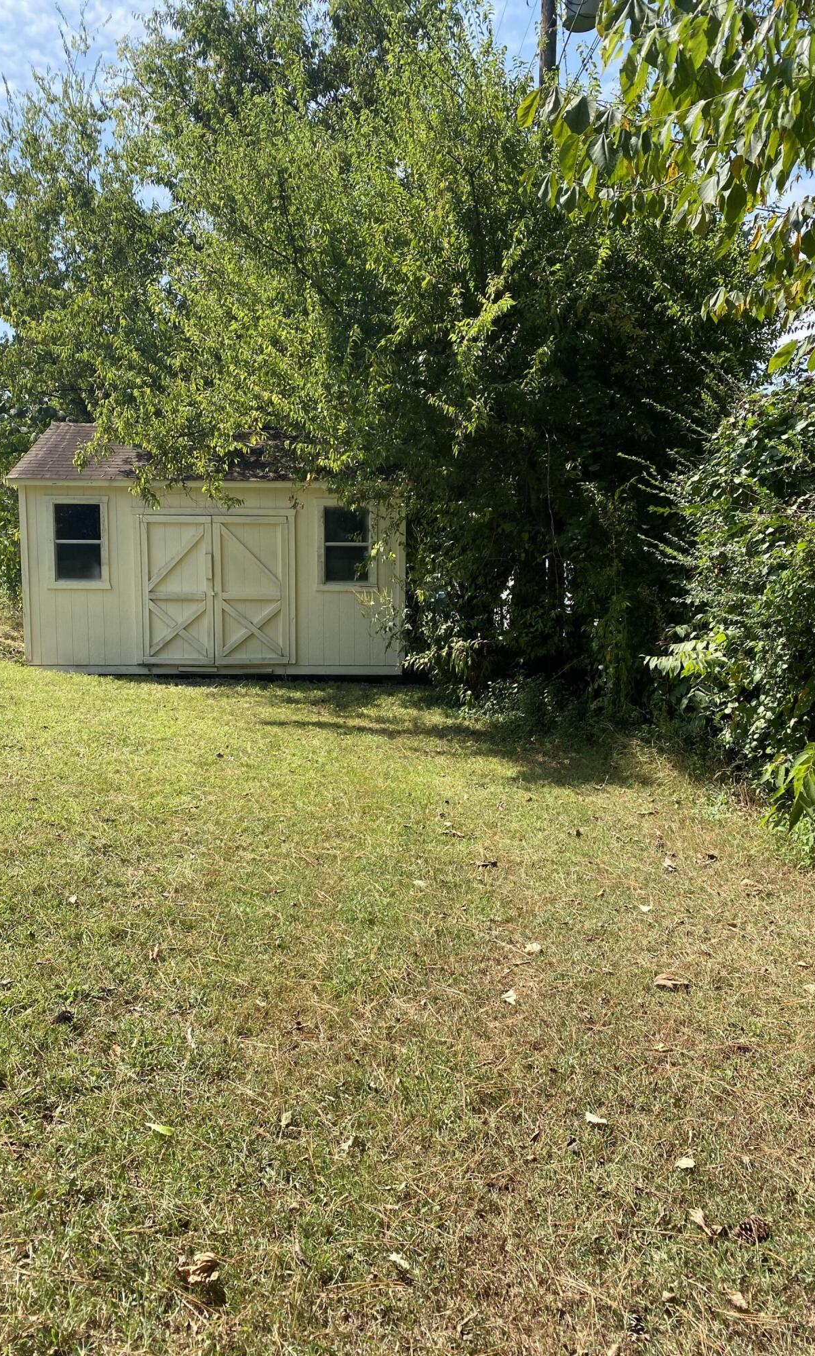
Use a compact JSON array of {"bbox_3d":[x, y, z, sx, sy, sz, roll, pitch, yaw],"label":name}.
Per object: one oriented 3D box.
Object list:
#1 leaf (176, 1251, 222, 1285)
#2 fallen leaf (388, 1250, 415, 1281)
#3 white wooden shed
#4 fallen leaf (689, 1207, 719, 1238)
[{"bbox_3d":[-0.436,1.236,2.134,0.100,0.040,0.065,-1,8,-11],"label":"leaf"},{"bbox_3d":[-0.012,1.244,2.162,0.045,0.020,0.065,-5,10,-38],"label":"fallen leaf"},{"bbox_3d":[-2.573,-1.966,14.960,5.120,3.440,3.970,0,8,-3],"label":"white wooden shed"},{"bbox_3d":[0.670,1.229,2.299,0.050,0.025,0.080,-2,8,-18],"label":"fallen leaf"}]

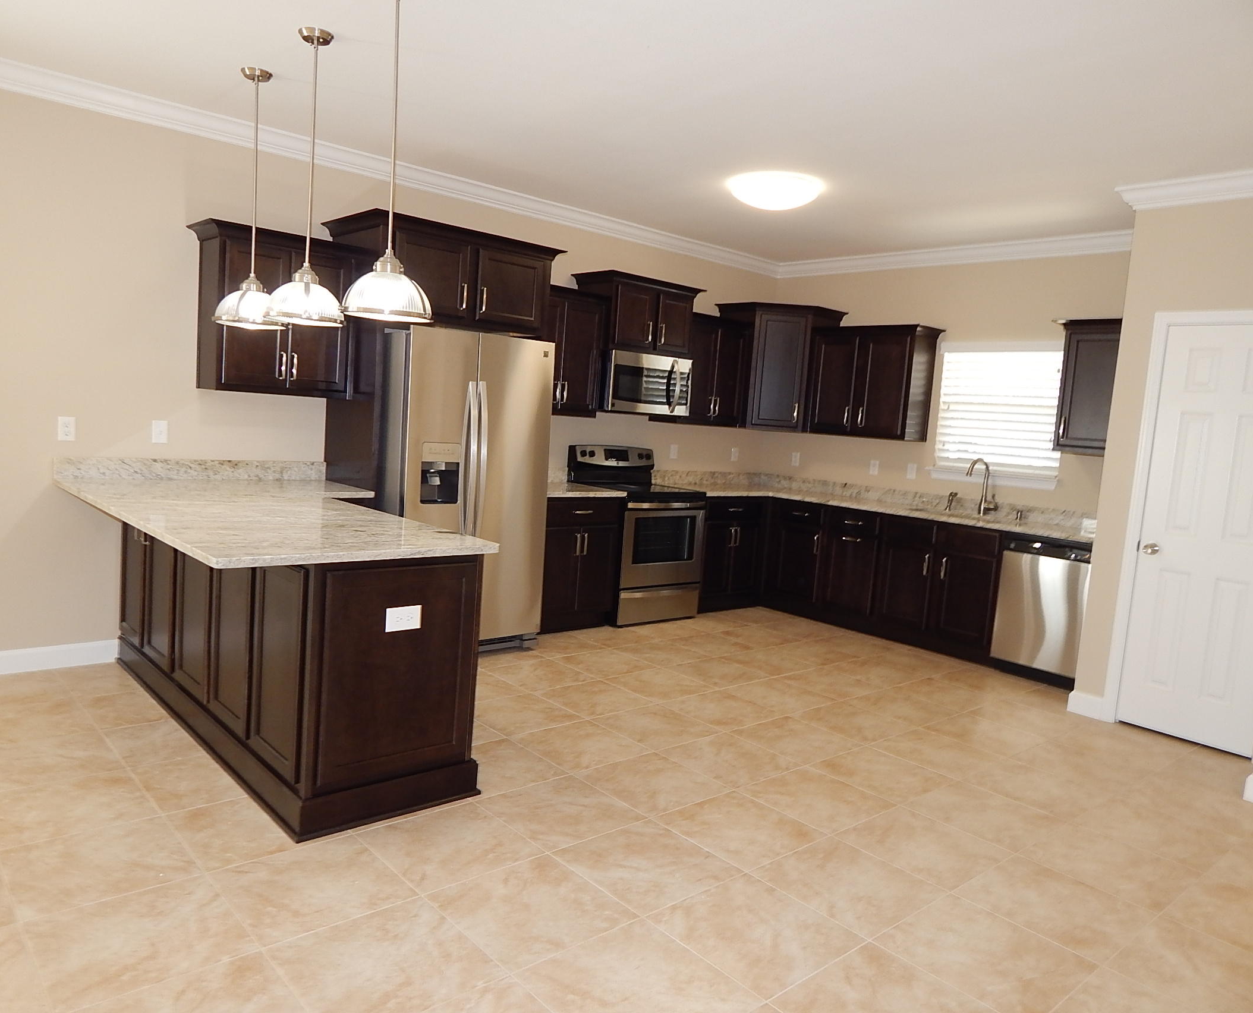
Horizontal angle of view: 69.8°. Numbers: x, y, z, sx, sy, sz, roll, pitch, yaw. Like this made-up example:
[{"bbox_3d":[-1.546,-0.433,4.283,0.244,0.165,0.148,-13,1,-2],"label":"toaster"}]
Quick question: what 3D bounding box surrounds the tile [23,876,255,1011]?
[{"bbox_3d":[-1.247,1.103,2.300,0.450,0.010,0.450,-1,8,-42],"label":"tile"}]

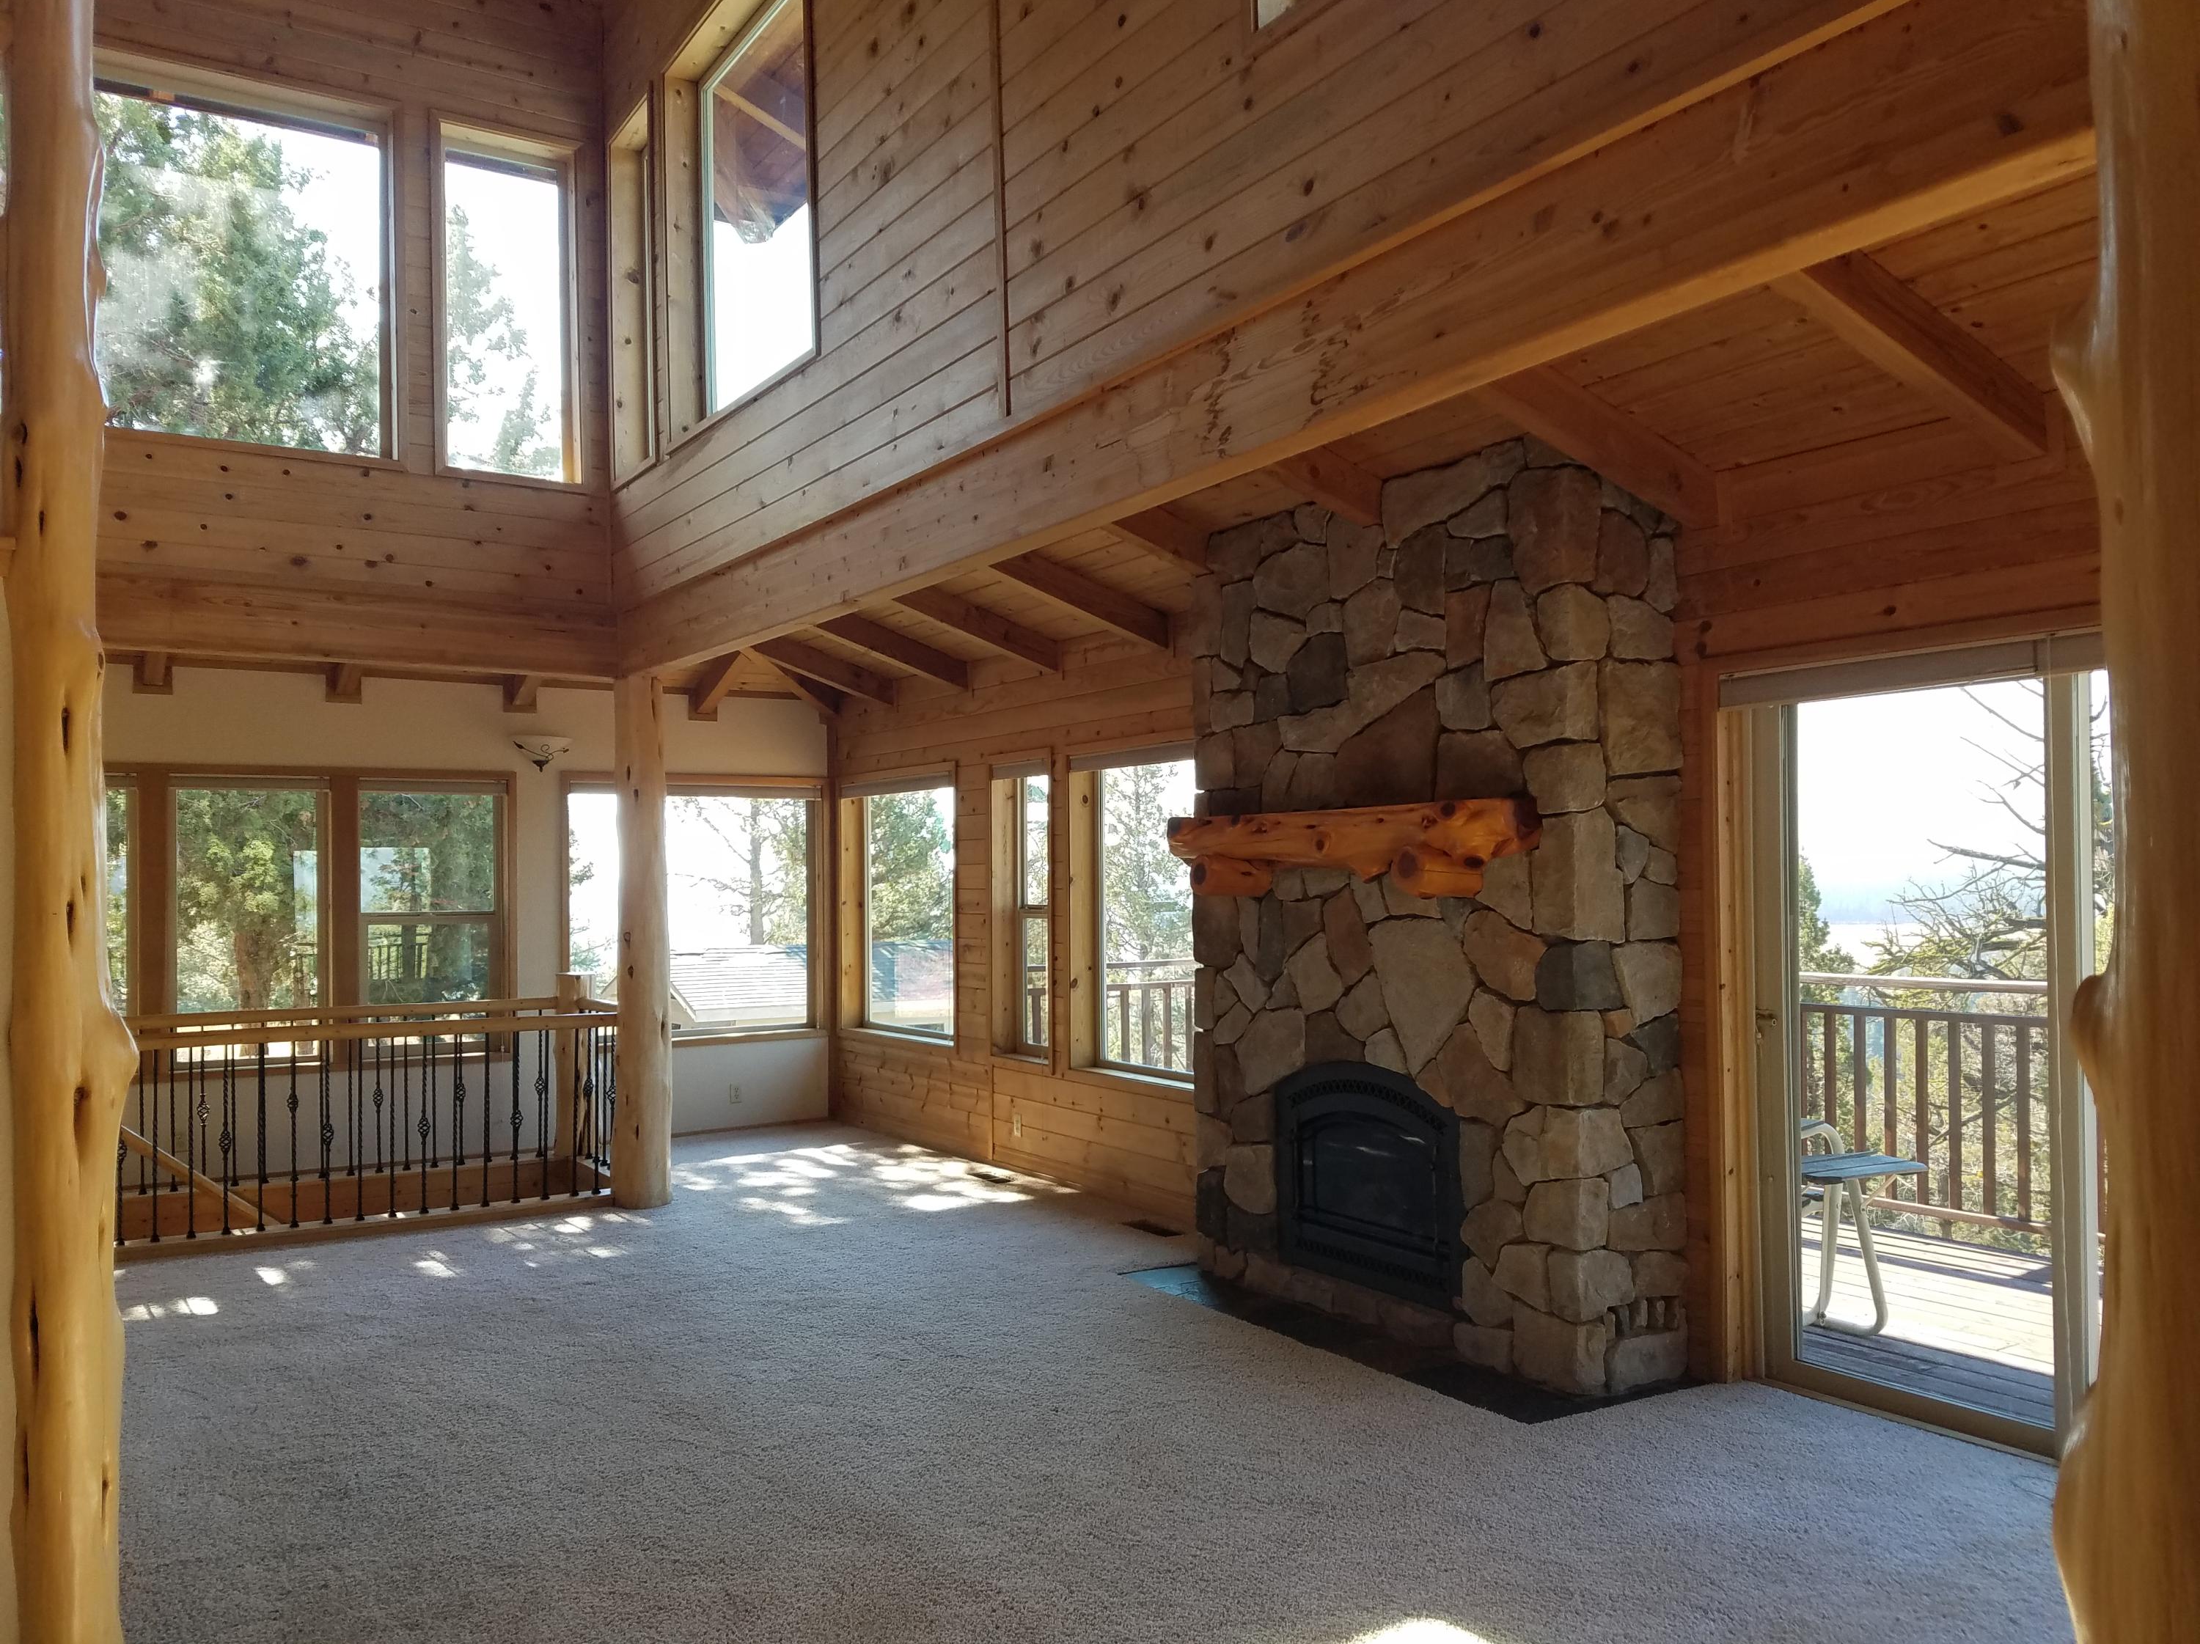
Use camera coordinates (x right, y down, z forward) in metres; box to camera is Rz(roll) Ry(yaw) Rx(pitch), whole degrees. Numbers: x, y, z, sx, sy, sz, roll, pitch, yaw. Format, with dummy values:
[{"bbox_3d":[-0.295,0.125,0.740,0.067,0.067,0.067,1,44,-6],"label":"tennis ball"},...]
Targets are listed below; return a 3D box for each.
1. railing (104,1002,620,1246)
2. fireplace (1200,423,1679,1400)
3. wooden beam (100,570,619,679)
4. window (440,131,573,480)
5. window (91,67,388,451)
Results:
[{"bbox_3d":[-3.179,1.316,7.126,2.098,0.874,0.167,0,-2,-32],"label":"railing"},{"bbox_3d":[1.032,0.275,5.635,0.410,2.789,1.961,0,-2,-32],"label":"fireplace"},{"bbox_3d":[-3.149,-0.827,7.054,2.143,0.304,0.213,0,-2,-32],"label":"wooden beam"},{"bbox_3d":[-2.655,-2.280,7.402,0.555,1.497,0.120,0,-2,-32],"label":"window"},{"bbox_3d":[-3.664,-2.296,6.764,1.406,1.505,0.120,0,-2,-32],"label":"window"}]

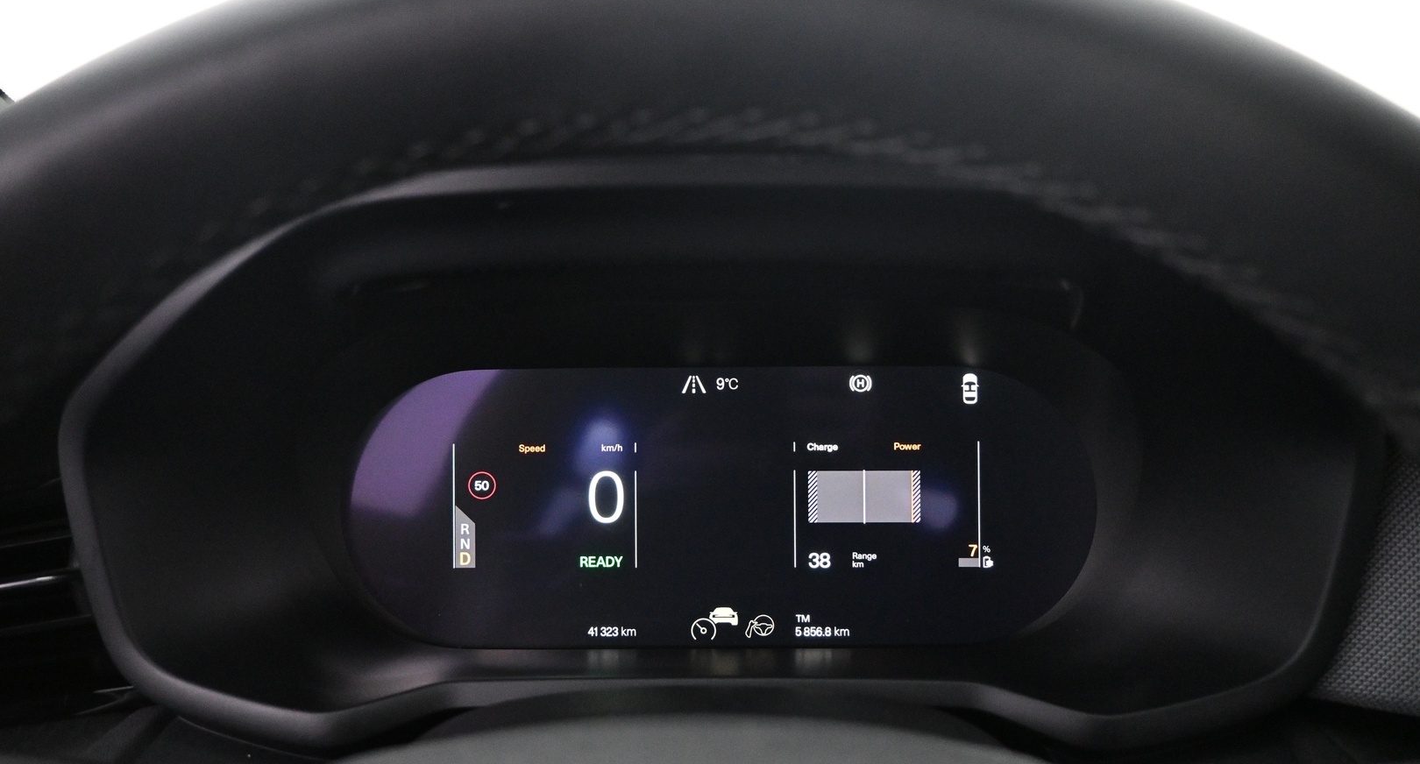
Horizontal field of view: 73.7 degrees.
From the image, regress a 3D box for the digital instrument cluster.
[{"bbox_3d":[0.005,0.048,0.375,0.290,0.108,0.020,0,-1,1],"label":"digital instrument cluster"}]

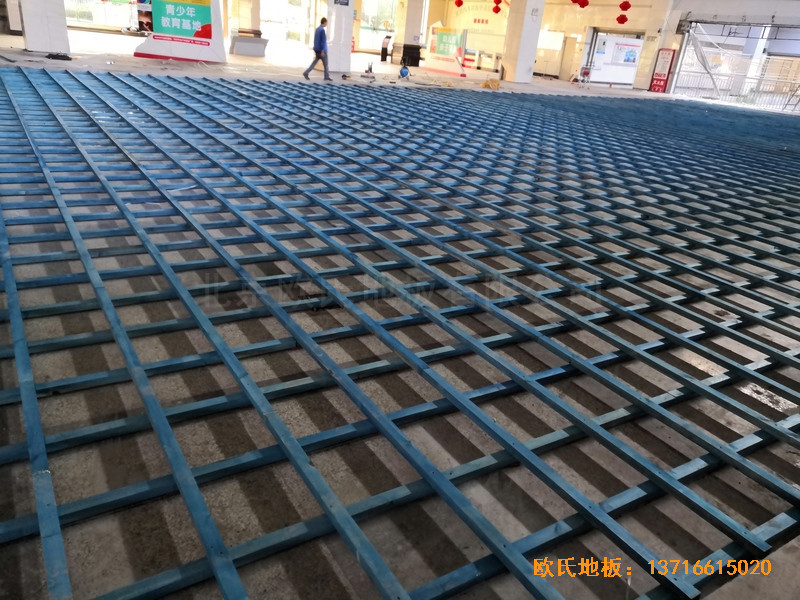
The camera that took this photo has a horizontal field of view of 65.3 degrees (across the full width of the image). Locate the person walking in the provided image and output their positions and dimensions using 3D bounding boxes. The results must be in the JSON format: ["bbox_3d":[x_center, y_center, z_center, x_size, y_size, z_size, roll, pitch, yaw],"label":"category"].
[{"bbox_3d":[-2.342,-7.137,17.778,0.860,1.660,0.500,-8,27,-28],"label":"person walking"}]

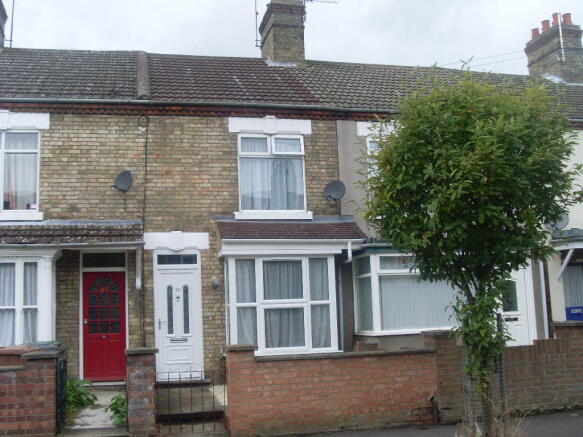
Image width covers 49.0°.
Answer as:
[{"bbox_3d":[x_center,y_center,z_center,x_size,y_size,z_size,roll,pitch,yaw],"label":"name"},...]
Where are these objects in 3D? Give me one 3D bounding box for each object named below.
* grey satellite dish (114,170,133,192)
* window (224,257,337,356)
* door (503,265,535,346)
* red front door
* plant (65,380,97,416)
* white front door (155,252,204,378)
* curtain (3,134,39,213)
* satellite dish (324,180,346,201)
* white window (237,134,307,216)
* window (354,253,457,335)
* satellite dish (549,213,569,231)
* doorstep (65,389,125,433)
[{"bbox_3d":[-2.968,-0.650,11.239,0.430,0.390,0.250,-6,-8,29],"label":"grey satellite dish"},{"bbox_3d":[-0.198,1.562,11.589,1.960,1.740,0.650,0,-7,-12],"label":"window"},{"bbox_3d":[4.511,1.835,12.958,0.920,1.990,0.100,0,-7,-12],"label":"door"},{"bbox_3d":[-3.288,1.886,11.278,0.725,1.885,0.100,0,-7,-12],"label":"red front door"},{"bbox_3d":[-2.910,2.478,8.932,0.400,0.460,0.450,0,-7,-12],"label":"plant"},{"bbox_3d":[-2.043,1.758,11.563,0.850,2.295,0.100,0,-7,-12],"label":"white front door"},{"bbox_3d":[-4.812,-0.850,11.381,0.570,1.420,0.100,0,-7,-12],"label":"curtain"},{"bbox_3d":[0.860,-0.543,12.420,0.430,0.400,0.300,-6,-8,32],"label":"satellite dish"},{"bbox_3d":[-0.369,-0.850,12.237,1.325,1.510,0.120,0,-7,-12],"label":"white window"},{"bbox_3d":[2.144,1.414,12.061,1.820,1.510,0.750,0,-7,-12],"label":"window"},{"bbox_3d":[5.384,0.071,12.953,0.430,0.390,0.250,-6,-8,29],"label":"satellite dish"},{"bbox_3d":[-2.795,2.853,9.451,0.700,0.150,3.000,0,-7,-12],"label":"doorstep"}]

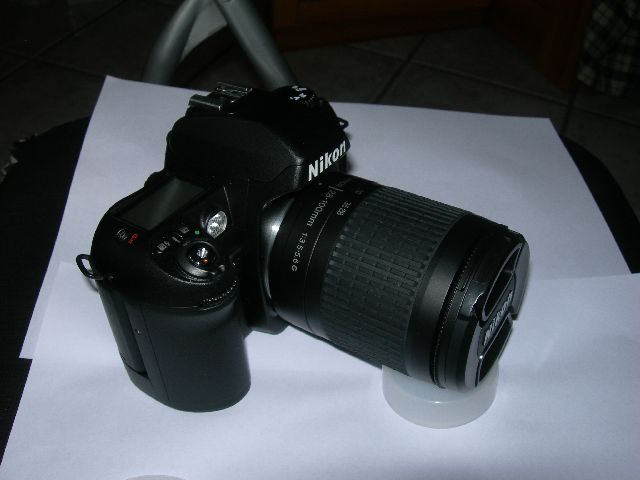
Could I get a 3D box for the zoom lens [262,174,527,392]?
[{"bbox_3d":[0.031,0.016,0.281,0.085,0.069,0.069,19,42,29],"label":"zoom lens"}]

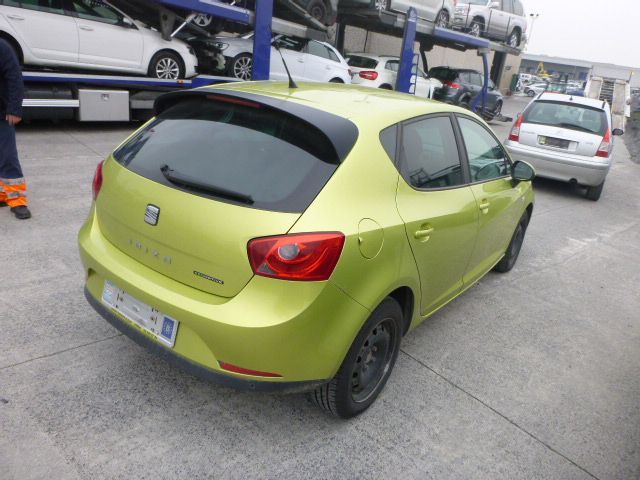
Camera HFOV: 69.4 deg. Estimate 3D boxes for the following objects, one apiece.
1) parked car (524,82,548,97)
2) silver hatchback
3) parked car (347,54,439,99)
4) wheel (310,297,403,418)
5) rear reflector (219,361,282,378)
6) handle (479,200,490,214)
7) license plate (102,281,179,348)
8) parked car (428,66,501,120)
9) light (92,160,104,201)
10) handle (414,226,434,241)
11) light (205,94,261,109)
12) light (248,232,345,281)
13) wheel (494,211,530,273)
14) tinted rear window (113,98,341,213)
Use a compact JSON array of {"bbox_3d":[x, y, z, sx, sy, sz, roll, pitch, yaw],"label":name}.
[{"bbox_3d":[22.931,-15.101,47.000,4.200,1.460,1.770,7,20,4],"label":"parked car"},{"bbox_3d":[4.750,-1.920,8.970,1.700,1.520,3.850,17,22,26],"label":"silver hatchback"},{"bbox_3d":[2.380,-5.230,15.350,4.400,1.500,1.800,-14,28,-43],"label":"parked car"},{"bbox_3d":[0.191,0.536,2.192,0.185,0.600,0.600,19,24,33],"label":"wheel"},{"bbox_3d":[-0.259,0.500,1.746,0.253,0.034,0.035,10,21,11],"label":"rear reflector"},{"bbox_3d":[1.027,-0.205,2.873,0.042,0.045,0.170,19,23,33],"label":"handle"},{"bbox_3d":[-0.781,0.306,1.985,0.520,0.113,0.020,19,14,33],"label":"license plate"},{"bbox_3d":[5.760,-5.862,18.267,4.220,1.520,1.790,-13,27,-41],"label":"parked car"},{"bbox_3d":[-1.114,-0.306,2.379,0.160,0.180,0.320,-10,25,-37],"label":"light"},{"bbox_3d":[0.499,-0.031,2.185,0.042,0.047,0.175,19,23,33],"label":"handle"},{"bbox_3d":[-0.396,-0.627,2.088,0.340,0.027,0.030,19,23,33],"label":"light"},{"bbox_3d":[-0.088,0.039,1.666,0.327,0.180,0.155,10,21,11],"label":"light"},{"bbox_3d":[1.669,-0.015,4.085,0.185,0.600,0.600,19,24,33],"label":"wheel"},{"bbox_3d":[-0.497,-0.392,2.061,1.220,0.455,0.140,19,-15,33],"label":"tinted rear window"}]

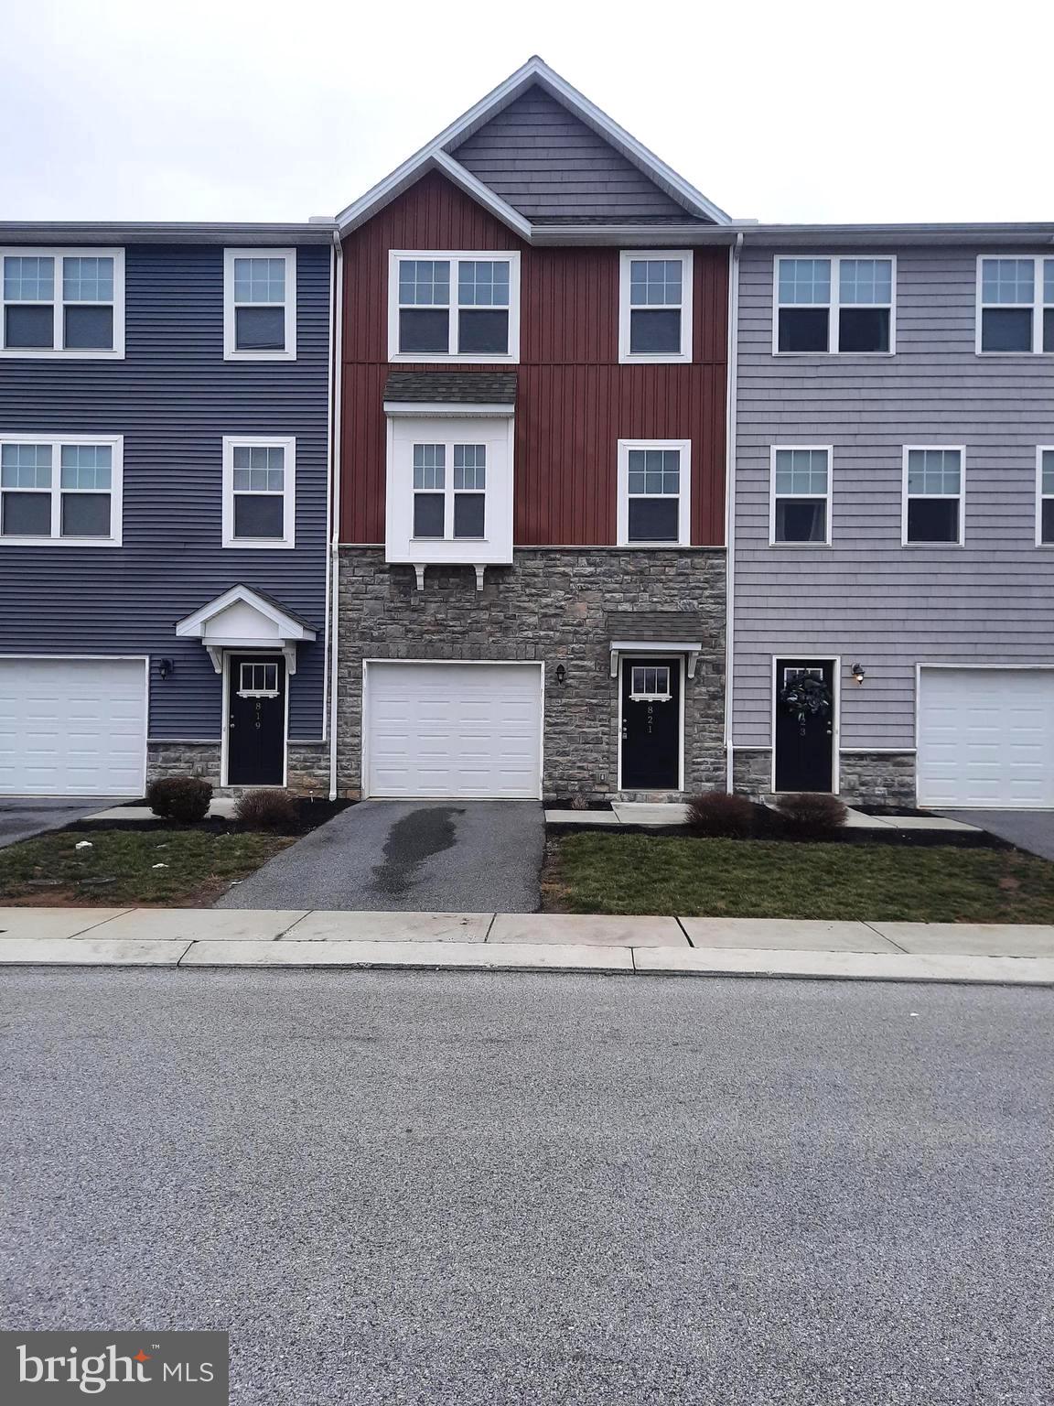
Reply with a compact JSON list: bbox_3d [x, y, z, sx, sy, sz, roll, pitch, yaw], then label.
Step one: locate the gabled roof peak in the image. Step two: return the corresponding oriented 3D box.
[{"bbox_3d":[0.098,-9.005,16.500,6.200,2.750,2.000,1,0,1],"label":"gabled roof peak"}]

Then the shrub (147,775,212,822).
[{"bbox_3d":[-4.529,1.254,13.250,0.870,0.620,0.850,1,0,1],"label":"shrub"}]

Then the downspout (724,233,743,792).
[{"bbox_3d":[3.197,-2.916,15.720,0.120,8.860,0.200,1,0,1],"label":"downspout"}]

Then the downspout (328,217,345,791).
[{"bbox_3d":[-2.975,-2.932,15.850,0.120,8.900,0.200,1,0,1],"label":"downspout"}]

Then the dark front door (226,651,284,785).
[{"bbox_3d":[-4.285,0.261,16.070,0.930,2.070,0.090,1,0,1],"label":"dark front door"}]

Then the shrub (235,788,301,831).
[{"bbox_3d":[-3.274,1.348,12.850,0.830,0.550,0.800,1,0,1],"label":"shrub"}]

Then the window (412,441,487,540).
[{"bbox_3d":[-1.194,-3.255,15.550,1.150,1.510,0.110,1,0,1],"label":"window"}]

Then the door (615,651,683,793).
[{"bbox_3d":[1.937,0.327,15.920,1.090,2.180,0.120,1,0,1],"label":"door"}]

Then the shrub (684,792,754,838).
[{"bbox_3d":[2.454,1.397,12.850,0.880,0.580,0.850,1,0,1],"label":"shrub"}]

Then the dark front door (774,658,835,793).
[{"bbox_3d":[4.330,0.359,15.820,0.950,2.090,0.090,1,0,1],"label":"dark front door"}]

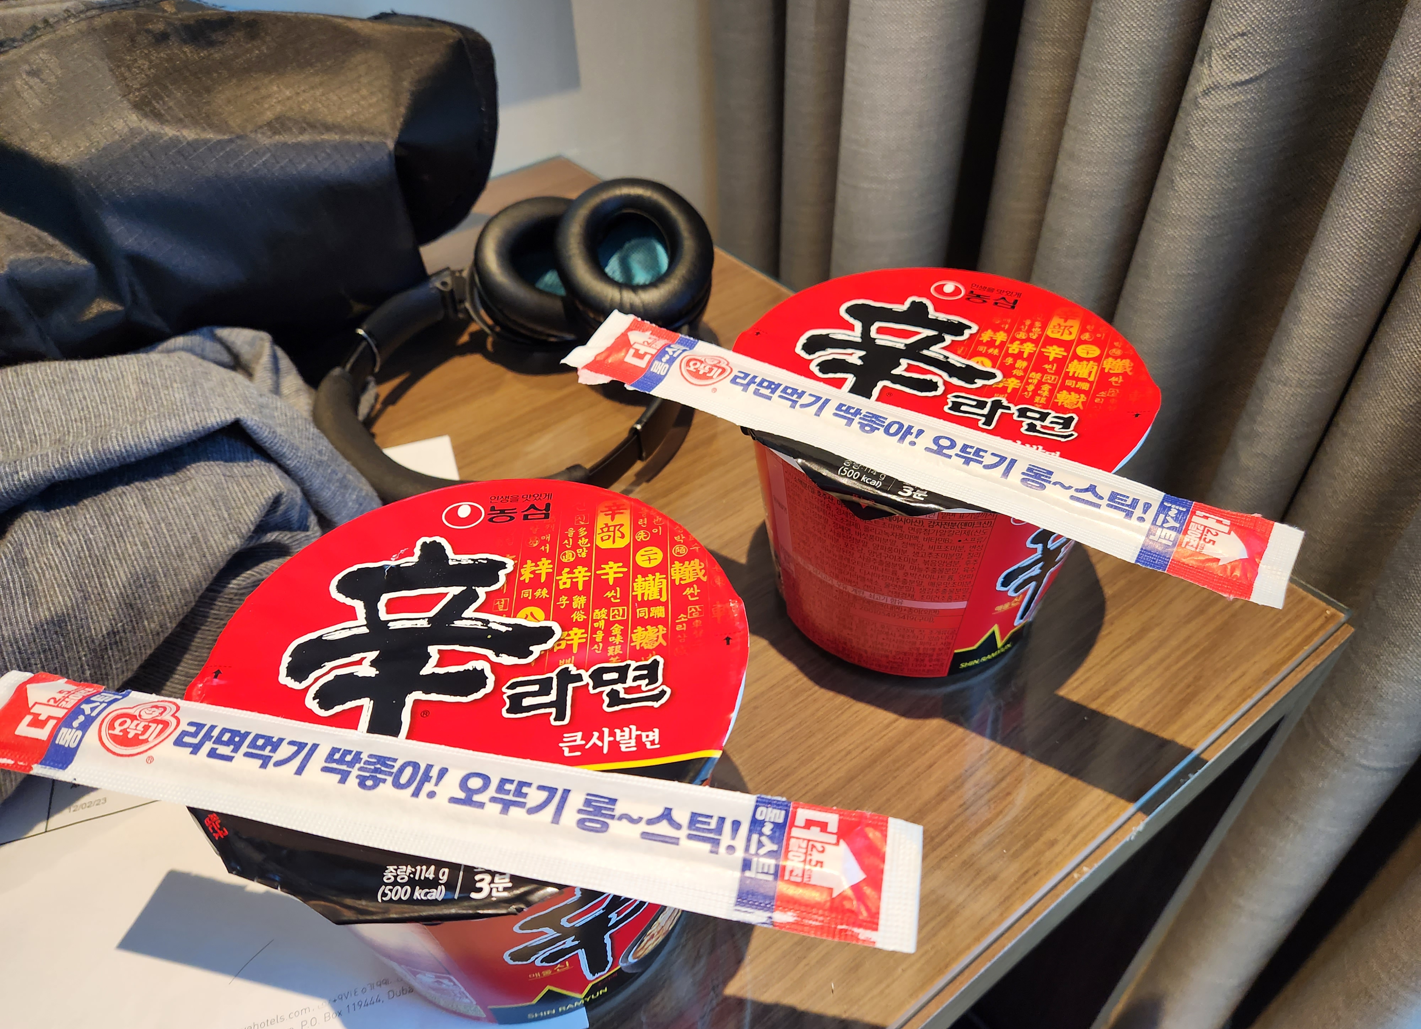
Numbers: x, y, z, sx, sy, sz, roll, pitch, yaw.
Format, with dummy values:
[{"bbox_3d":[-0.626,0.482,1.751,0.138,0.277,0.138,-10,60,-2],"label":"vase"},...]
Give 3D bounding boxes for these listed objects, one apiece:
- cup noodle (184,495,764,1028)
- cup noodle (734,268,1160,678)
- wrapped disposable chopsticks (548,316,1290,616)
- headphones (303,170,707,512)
[{"bbox_3d":[-0.059,0.076,0.279,0.146,0.105,0.146,-4,43,0],"label":"cup noodle"},{"bbox_3d":[0.079,-0.011,0.361,0.146,0.105,0.146,-2,43,2],"label":"cup noodle"},{"bbox_3d":[0.054,-0.025,0.296,0.233,0.009,0.032,21,49,24],"label":"wrapped disposable chopsticks"},{"bbox_3d":[-0.088,-0.104,0.497,0.183,0.070,0.238,13,46,17],"label":"headphones"}]

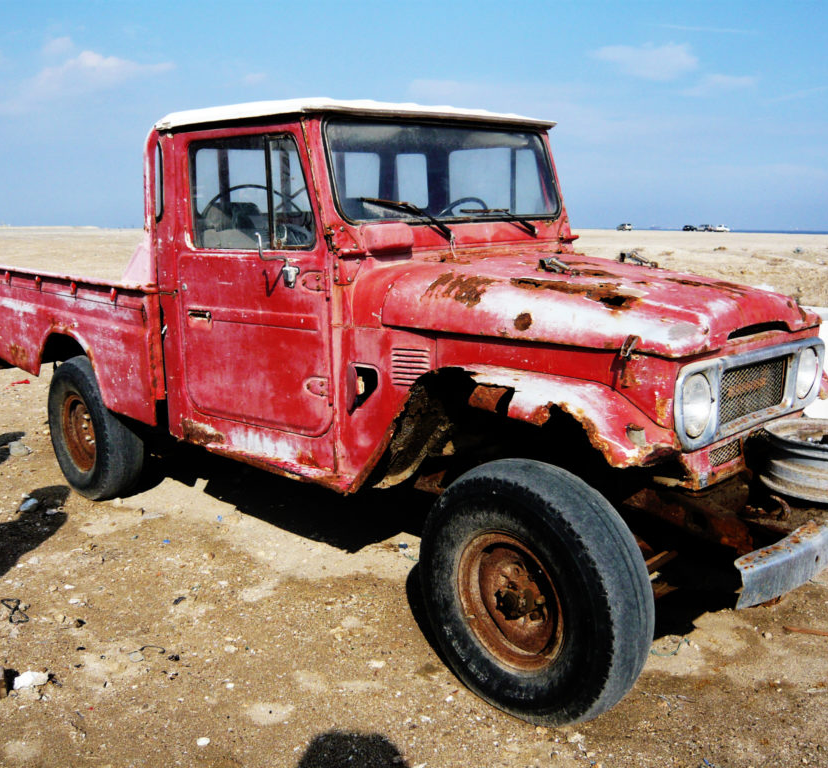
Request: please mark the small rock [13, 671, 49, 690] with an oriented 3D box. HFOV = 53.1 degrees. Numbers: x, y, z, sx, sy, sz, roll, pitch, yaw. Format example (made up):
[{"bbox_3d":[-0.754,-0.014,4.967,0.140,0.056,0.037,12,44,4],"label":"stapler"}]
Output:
[{"bbox_3d":[-1.291,0.998,2.789,0.100,0.045,0.065,0,11,0],"label":"small rock"}]

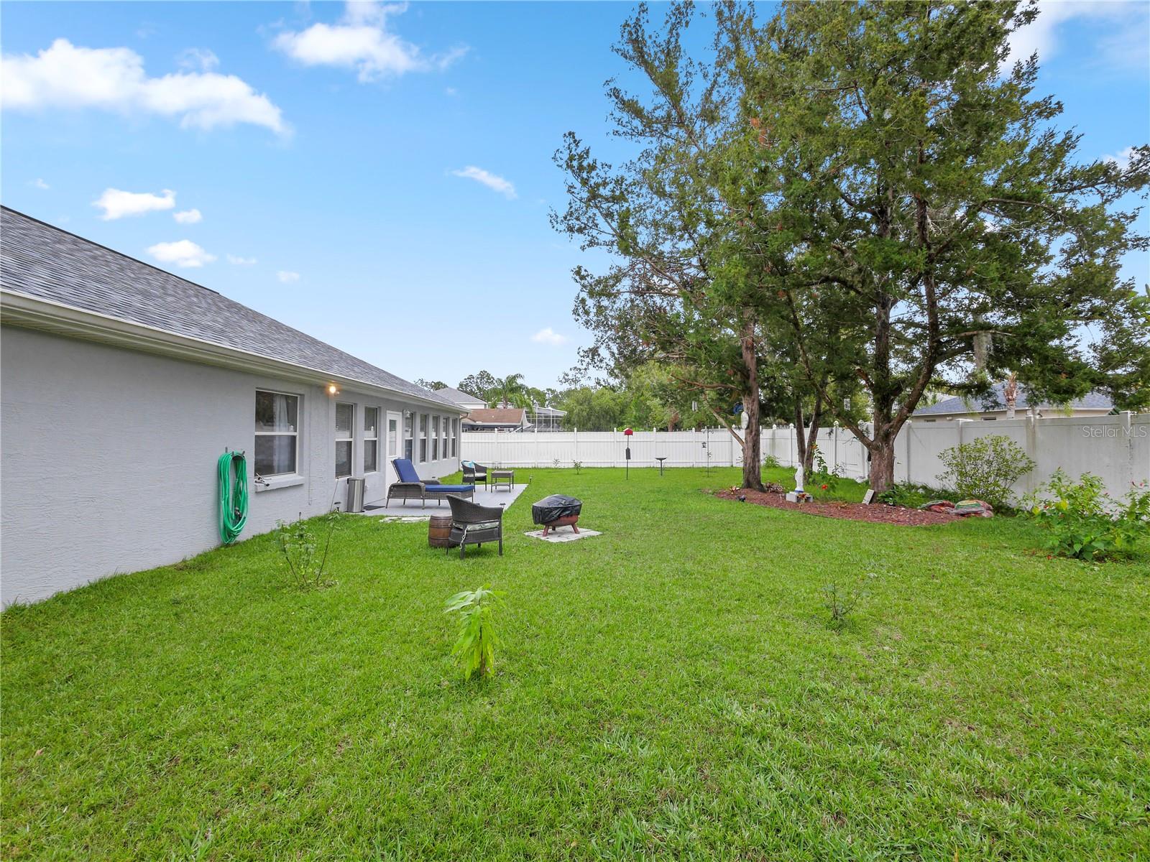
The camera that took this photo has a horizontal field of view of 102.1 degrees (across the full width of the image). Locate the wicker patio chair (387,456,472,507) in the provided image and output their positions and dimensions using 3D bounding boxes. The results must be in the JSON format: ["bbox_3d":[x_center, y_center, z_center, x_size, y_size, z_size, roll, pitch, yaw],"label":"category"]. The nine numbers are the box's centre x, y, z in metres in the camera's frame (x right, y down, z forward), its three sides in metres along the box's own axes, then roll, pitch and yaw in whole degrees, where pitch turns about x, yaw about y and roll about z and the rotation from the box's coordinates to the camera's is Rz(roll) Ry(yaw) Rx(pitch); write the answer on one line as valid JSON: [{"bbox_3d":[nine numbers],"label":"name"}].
[{"bbox_3d":[-3.087,1.131,10.026,1.800,1.040,0.690,0,-1,13],"label":"wicker patio chair"}]

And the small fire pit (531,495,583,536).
[{"bbox_3d":[-0.259,1.325,7.423,0.780,0.580,0.780,0,-1,0],"label":"small fire pit"}]

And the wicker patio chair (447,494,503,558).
[{"bbox_3d":[-1.338,1.229,6.104,0.620,0.770,0.600,1,-1,-37],"label":"wicker patio chair"}]

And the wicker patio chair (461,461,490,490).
[{"bbox_3d":[-2.868,1.280,13.305,0.640,0.800,0.620,0,-1,33],"label":"wicker patio chair"}]

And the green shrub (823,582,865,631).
[{"bbox_3d":[2.201,1.411,3.872,0.320,0.370,0.310,0,-1,0],"label":"green shrub"}]

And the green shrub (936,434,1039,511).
[{"bbox_3d":[9.154,0.846,10.359,1.850,1.600,1.750,0,-1,0],"label":"green shrub"}]

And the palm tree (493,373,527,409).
[{"bbox_3d":[-6.979,-1.966,49.048,4.000,8.200,4.000,0,-1,0],"label":"palm tree"}]

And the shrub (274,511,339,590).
[{"bbox_3d":[-2.718,1.192,4.754,0.610,0.760,0.570,0,-1,0],"label":"shrub"}]

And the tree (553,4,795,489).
[{"bbox_3d":[2.984,-5.082,13.278,6.800,13.500,6.400,0,-1,0],"label":"tree"}]

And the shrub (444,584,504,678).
[{"bbox_3d":[-0.638,1.287,3.033,0.400,0.590,0.400,0,-1,0],"label":"shrub"}]

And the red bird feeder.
[{"bbox_3d":[1.935,0.831,16.911,0.310,1.850,0.290,0,-1,0],"label":"red bird feeder"}]

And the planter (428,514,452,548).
[{"bbox_3d":[-1.849,1.397,6.583,0.440,0.440,0.440,0,-1,0],"label":"planter"}]

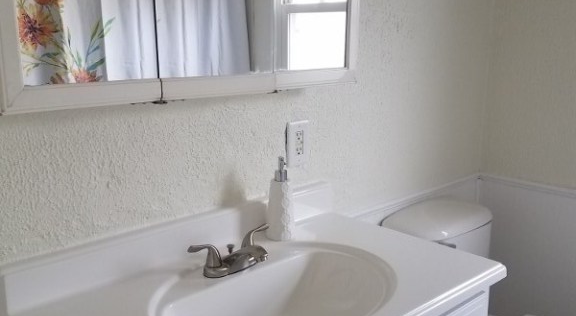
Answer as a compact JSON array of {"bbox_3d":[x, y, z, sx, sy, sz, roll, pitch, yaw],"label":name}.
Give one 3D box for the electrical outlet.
[{"bbox_3d":[0.029,-0.037,1.599,0.080,0.123,0.012,-11,16,-43],"label":"electrical outlet"}]

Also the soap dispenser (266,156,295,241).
[{"bbox_3d":[-0.023,0.103,1.502,0.070,0.213,0.074,0,12,0],"label":"soap dispenser"}]

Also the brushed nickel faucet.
[{"bbox_3d":[-0.097,0.223,1.296,0.232,0.080,0.160,-11,16,-43],"label":"brushed nickel faucet"}]

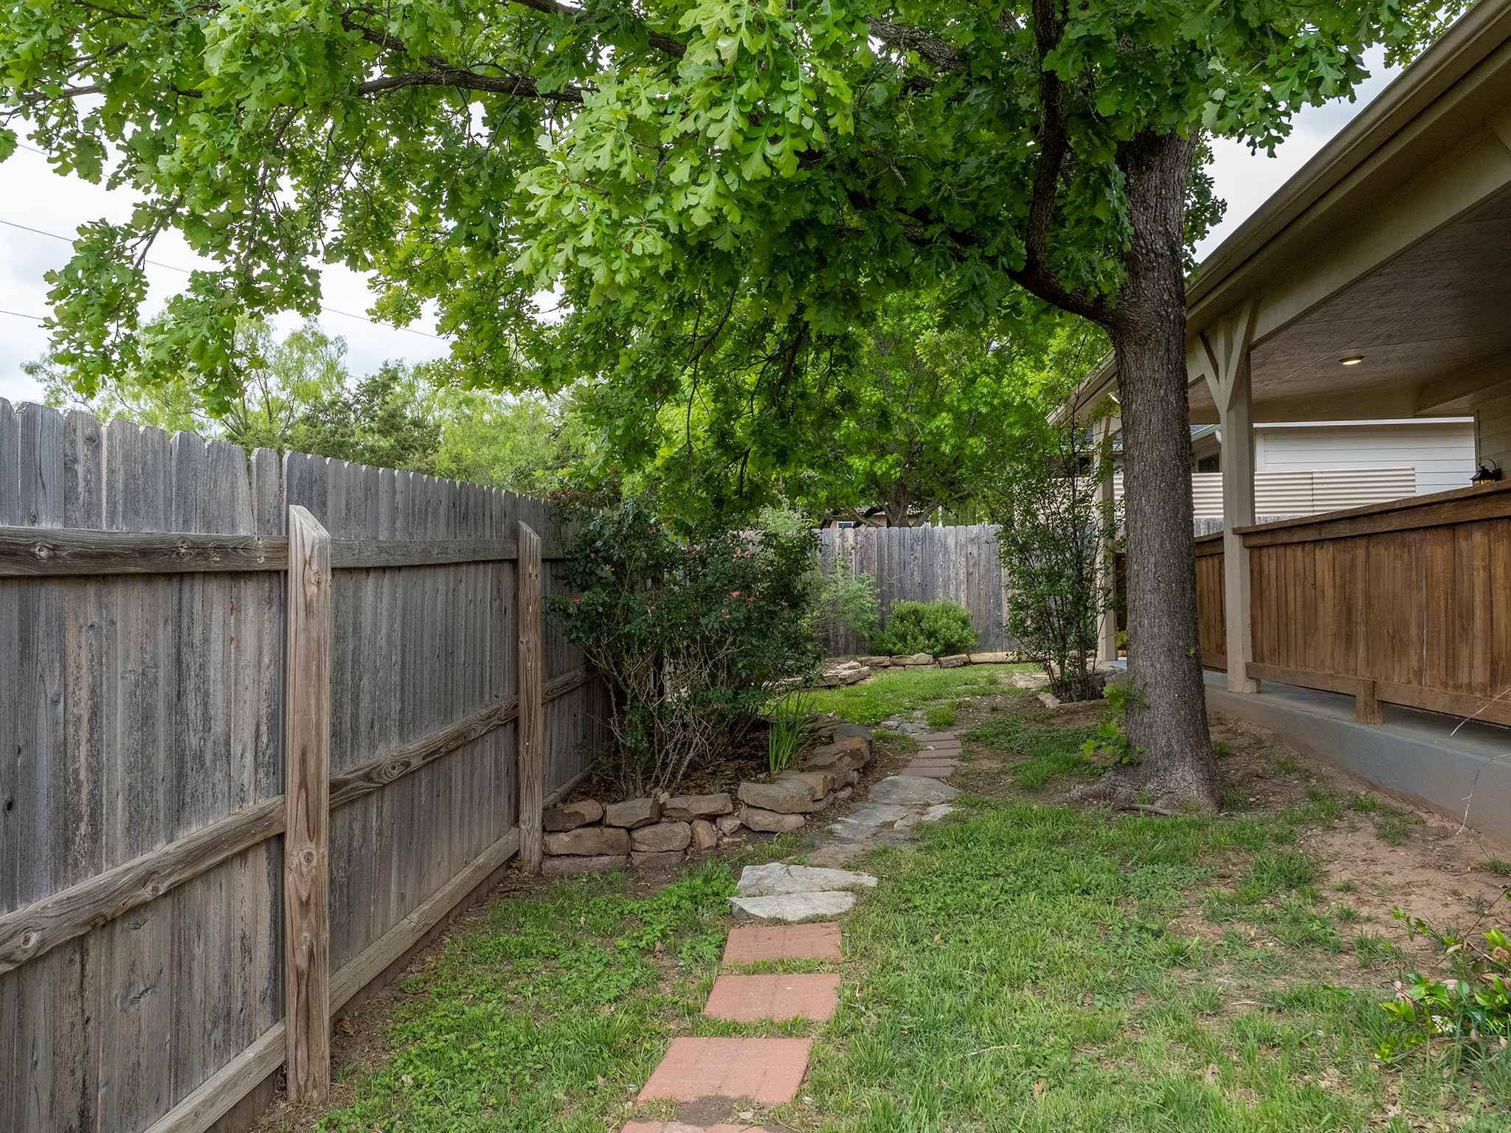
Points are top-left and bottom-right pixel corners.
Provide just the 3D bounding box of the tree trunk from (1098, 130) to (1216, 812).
[{"bbox_3d":[2.040,-0.530,6.200,0.530,3.360,0.520,0,-1,4],"label":"tree trunk"}]

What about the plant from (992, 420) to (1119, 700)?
[{"bbox_3d":[2.480,-0.080,10.100,1.000,2.320,0.950,0,-1,4],"label":"plant"}]

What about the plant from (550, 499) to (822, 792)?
[{"bbox_3d":[-0.360,0.400,6.950,1.400,1.560,1.300,0,-1,4],"label":"plant"}]

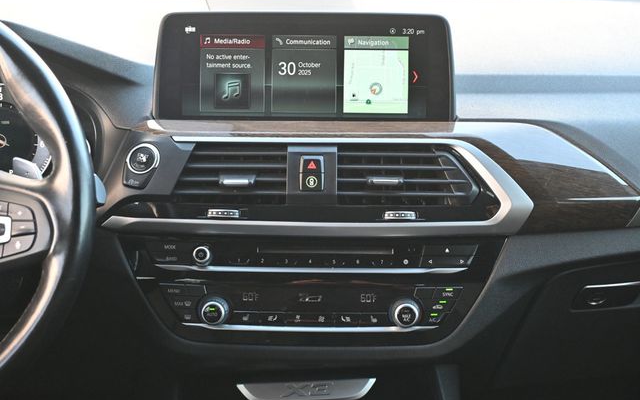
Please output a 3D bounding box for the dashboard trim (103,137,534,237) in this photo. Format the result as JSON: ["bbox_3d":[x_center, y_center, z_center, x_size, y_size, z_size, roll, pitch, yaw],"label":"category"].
[{"bbox_3d":[-0.002,-0.011,0.905,0.405,0.100,0.058,1,2,1],"label":"dashboard trim"}]

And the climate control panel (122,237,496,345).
[{"bbox_3d":[-0.005,0.085,0.900,0.351,0.105,0.050,1,2,1],"label":"climate control panel"}]

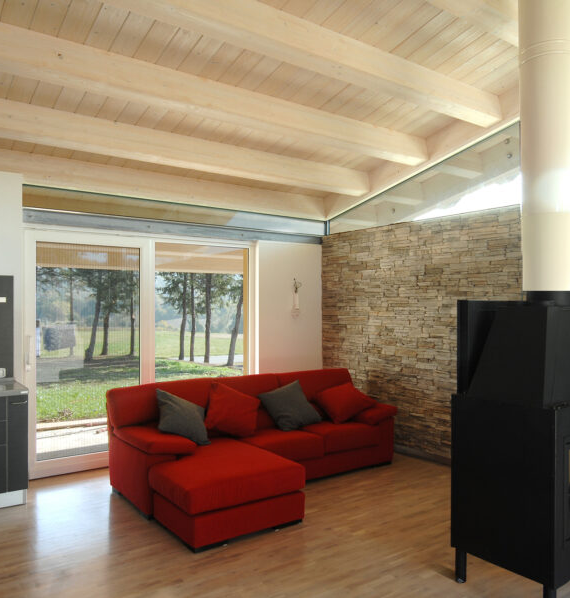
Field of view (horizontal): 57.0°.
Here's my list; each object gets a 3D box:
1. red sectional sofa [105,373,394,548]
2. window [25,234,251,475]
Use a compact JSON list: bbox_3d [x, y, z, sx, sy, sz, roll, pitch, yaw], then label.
[{"bbox_3d":[-0.030,1.214,4.657,2.620,0.865,1.546,0,-1,-34],"label":"red sectional sofa"},{"bbox_3d":[-1.401,0.518,5.448,2.385,2.270,0.120,0,-1,-34],"label":"window"}]

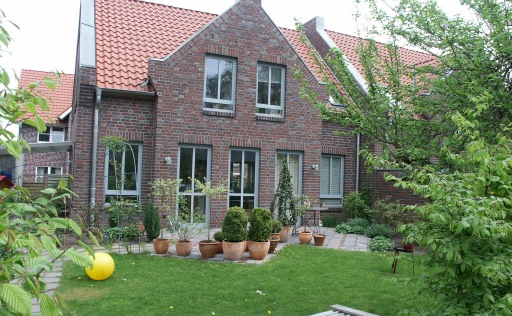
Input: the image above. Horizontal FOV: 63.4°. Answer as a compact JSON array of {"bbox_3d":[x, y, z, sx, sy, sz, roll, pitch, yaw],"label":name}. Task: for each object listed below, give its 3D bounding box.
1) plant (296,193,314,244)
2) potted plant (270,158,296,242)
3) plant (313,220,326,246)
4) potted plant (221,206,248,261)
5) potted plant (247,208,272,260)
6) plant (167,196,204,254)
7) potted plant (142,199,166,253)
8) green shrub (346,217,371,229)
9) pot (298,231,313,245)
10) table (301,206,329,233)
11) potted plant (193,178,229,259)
[{"bbox_3d":[1.139,1.403,9.527,0.460,1.125,0.460,2,-2,7],"label":"plant"},{"bbox_3d":[0.672,1.008,9.727,0.600,1.900,0.580,2,-3,0],"label":"potted plant"},{"bbox_3d":[1.435,1.685,9.319,0.310,0.554,0.300,2,-3,0],"label":"plant"},{"bbox_3d":[-0.394,1.368,7.583,0.467,0.946,0.467,2,-2,-3],"label":"potted plant"},{"bbox_3d":[0.065,1.399,7.683,0.455,0.921,0.455,2,-2,0],"label":"potted plant"},{"bbox_3d":[-1.272,1.242,7.711,0.660,1.123,0.600,3,-3,-23],"label":"plant"},{"bbox_3d":[-1.959,1.296,7.992,0.463,1.026,0.450,2,-2,-14],"label":"potted plant"},{"bbox_3d":[3.006,1.934,12.126,0.720,0.420,0.600,3,-3,-23],"label":"green shrub"},{"bbox_3d":[1.137,1.819,9.510,0.317,0.293,0.317,2,-2,7],"label":"pot"},{"bbox_3d":[1.516,1.685,11.114,0.819,0.711,0.720,1,-2,8],"label":"table"},{"bbox_3d":[-0.866,1.106,7.715,0.727,1.450,0.660,2,-2,-6],"label":"potted plant"}]

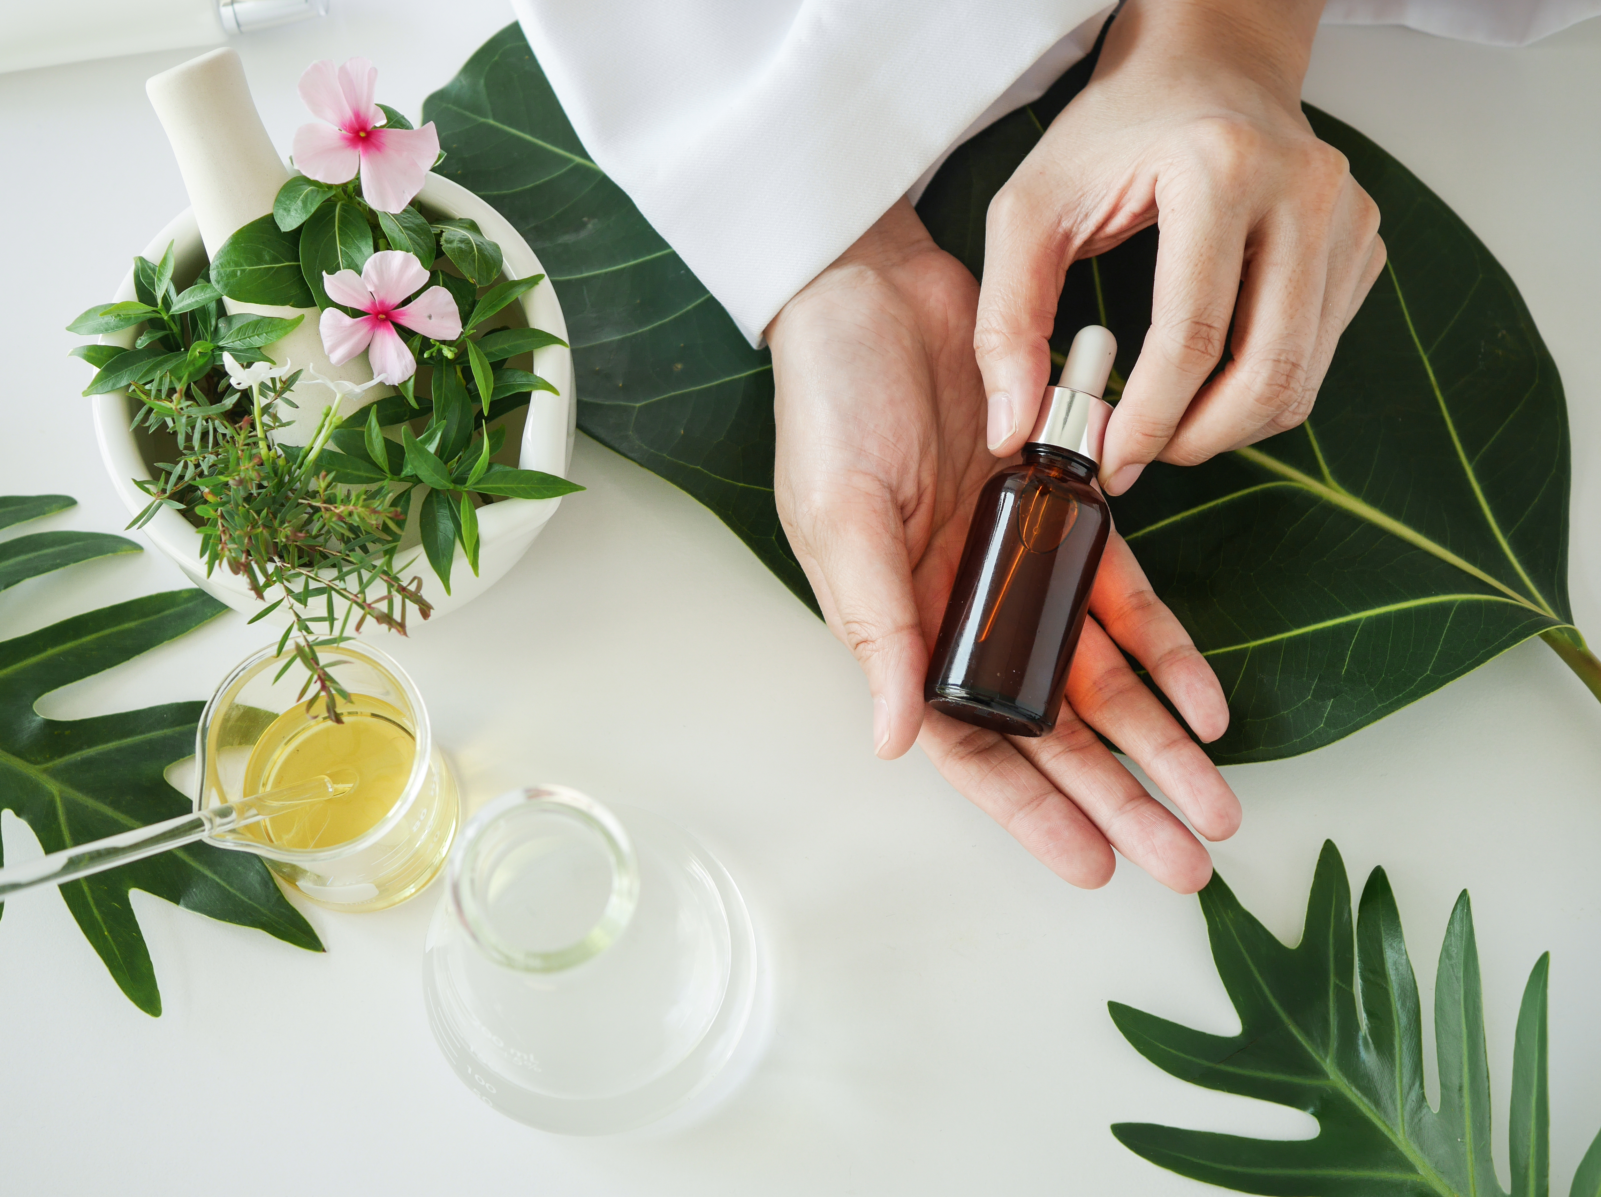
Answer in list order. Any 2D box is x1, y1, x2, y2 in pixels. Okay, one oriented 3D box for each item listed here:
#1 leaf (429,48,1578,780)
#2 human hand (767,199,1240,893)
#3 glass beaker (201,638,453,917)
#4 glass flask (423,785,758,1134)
[{"bbox_3d":[0.066,-0.070,0.737,0.360,0.020,0.190,26,76,7],"label":"leaf"},{"bbox_3d":[0.043,-0.007,0.697,0.085,0.055,0.190,-24,76,-6],"label":"human hand"},{"bbox_3d":[-0.114,0.047,0.676,0.059,0.073,0.053,-39,78,-10],"label":"glass beaker"},{"bbox_3d":[-0.053,0.076,0.636,0.084,0.138,0.084,0,74,0],"label":"glass flask"}]

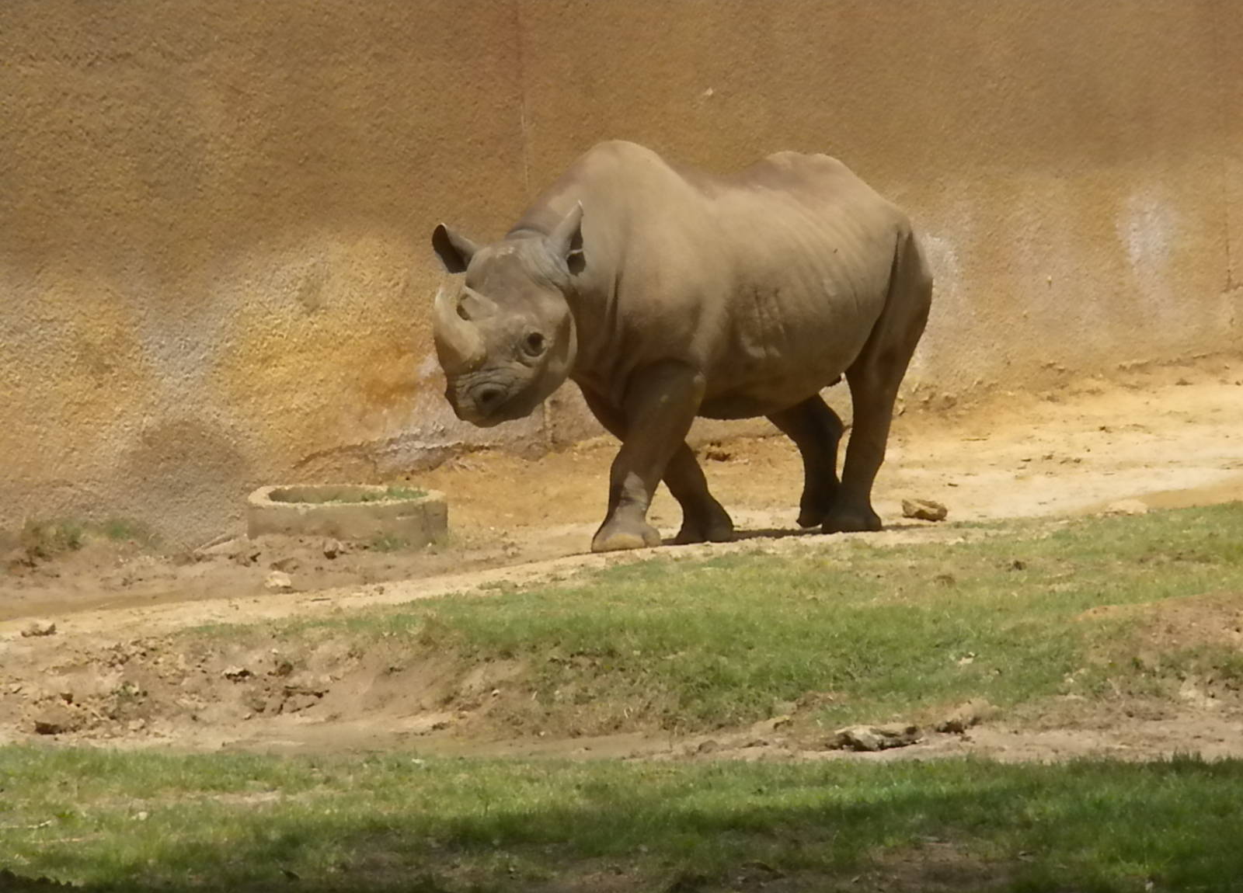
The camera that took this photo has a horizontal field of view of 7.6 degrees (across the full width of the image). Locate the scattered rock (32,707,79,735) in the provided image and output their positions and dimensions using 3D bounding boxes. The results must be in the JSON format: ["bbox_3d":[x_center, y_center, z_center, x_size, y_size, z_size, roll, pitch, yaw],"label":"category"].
[{"bbox_3d":[-1.795,0.871,29.600,0.151,0.082,0.113,-2,6,0],"label":"scattered rock"}]

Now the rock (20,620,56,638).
[{"bbox_3d":[-1.957,0.612,31.300,0.120,0.050,0.090,-2,6,0],"label":"rock"}]

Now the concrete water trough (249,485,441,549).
[{"bbox_3d":[-0.989,0.252,33.600,0.720,0.160,0.720,-2,6,0],"label":"concrete water trough"}]

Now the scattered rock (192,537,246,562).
[{"bbox_3d":[-1.444,0.369,33.500,0.188,0.086,0.141,-2,6,0],"label":"scattered rock"}]

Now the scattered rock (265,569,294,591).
[{"bbox_3d":[-1.184,0.462,32.300,0.101,0.069,0.076,-2,6,0],"label":"scattered rock"}]

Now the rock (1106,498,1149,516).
[{"bbox_3d":[1.803,0.216,33.300,0.152,0.055,0.114,-2,6,0],"label":"rock"}]

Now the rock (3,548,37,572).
[{"bbox_3d":[-2.146,0.405,33.300,0.118,0.081,0.088,-2,6,0],"label":"rock"}]

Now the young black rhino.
[{"bbox_3d":[0.210,-0.350,32.750,0.740,1.440,2.500,3,8,41],"label":"young black rhino"}]

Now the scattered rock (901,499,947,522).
[{"bbox_3d":[1.082,0.227,33.300,0.166,0.076,0.125,-2,6,0],"label":"scattered rock"}]

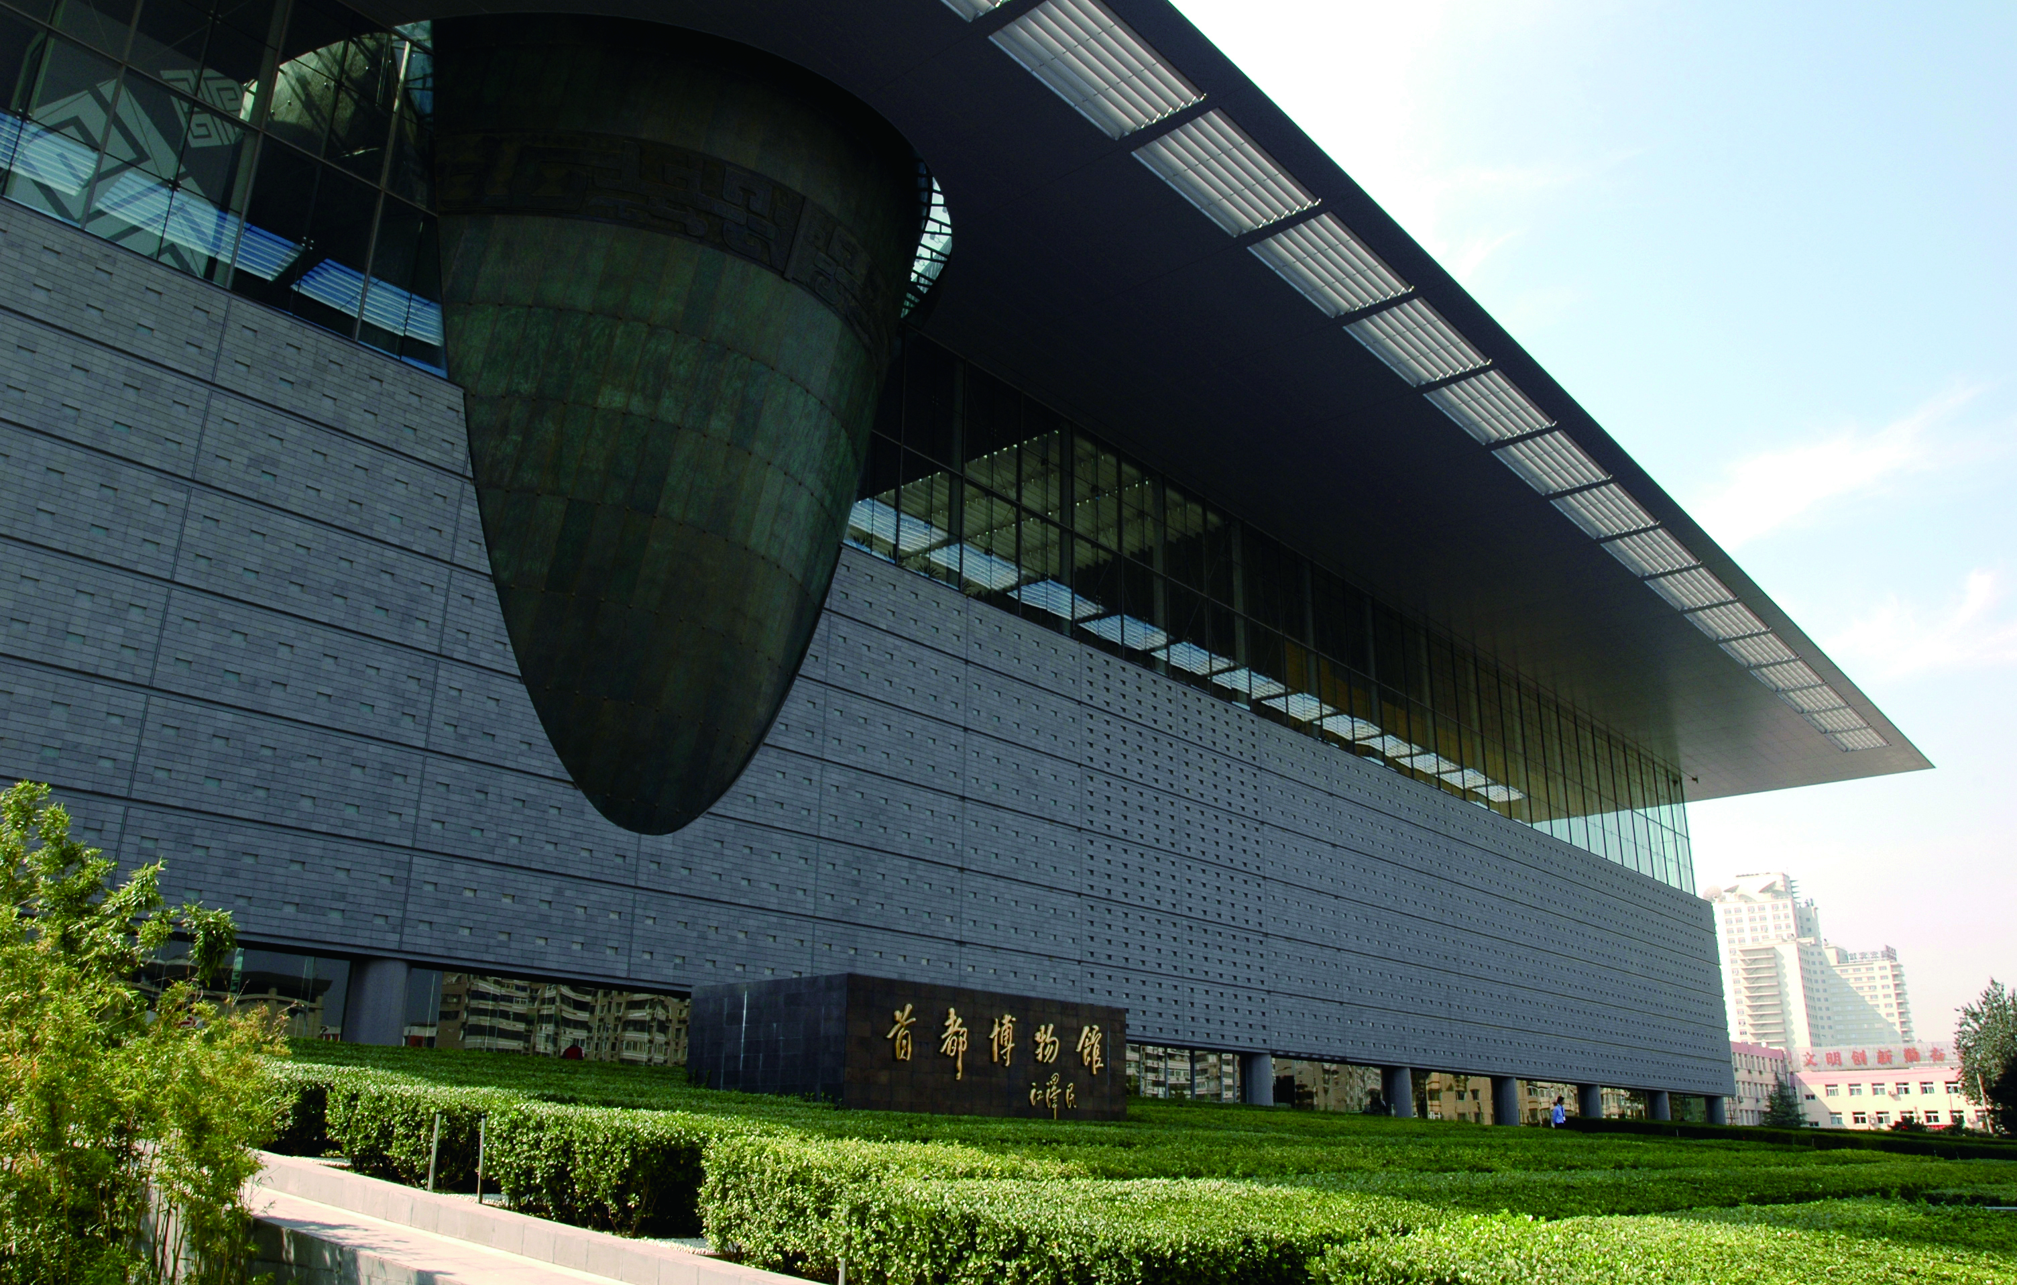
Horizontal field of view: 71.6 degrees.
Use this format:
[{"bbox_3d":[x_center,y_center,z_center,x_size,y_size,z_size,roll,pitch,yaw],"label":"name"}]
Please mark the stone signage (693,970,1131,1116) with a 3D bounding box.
[{"bbox_3d":[-1.825,8.357,27.574,4.532,2.562,7.733,-16,-26,40],"label":"stone signage"}]

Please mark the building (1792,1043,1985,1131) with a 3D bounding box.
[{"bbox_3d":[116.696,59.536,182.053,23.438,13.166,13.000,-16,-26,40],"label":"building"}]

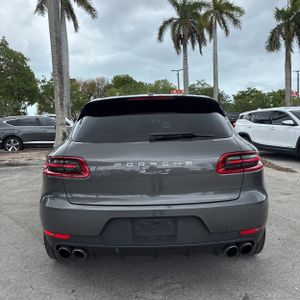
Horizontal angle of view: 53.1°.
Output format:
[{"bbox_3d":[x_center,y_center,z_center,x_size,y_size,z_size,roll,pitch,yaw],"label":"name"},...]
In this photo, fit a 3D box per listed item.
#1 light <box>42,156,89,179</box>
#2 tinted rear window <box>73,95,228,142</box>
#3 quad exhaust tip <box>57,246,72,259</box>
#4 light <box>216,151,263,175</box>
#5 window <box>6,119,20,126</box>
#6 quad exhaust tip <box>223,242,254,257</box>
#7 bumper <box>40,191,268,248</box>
[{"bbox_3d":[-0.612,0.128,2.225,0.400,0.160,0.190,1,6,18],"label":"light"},{"bbox_3d":[0.015,-0.241,2.257,1.170,0.340,0.260,-1,6,0],"label":"tinted rear window"},{"bbox_3d":[-0.604,0.732,2.169,0.100,0.095,0.120,-1,6,0],"label":"quad exhaust tip"},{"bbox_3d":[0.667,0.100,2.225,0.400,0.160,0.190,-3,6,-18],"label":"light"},{"bbox_3d":[-5.453,-1.099,12.050,0.560,0.310,0.120,-1,6,0],"label":"window"},{"bbox_3d":[0.646,0.705,2.169,0.210,0.095,0.120,-1,6,0],"label":"quad exhaust tip"},{"bbox_3d":[0.035,0.475,2.233,1.820,0.370,0.430,-1,6,0],"label":"bumper"}]

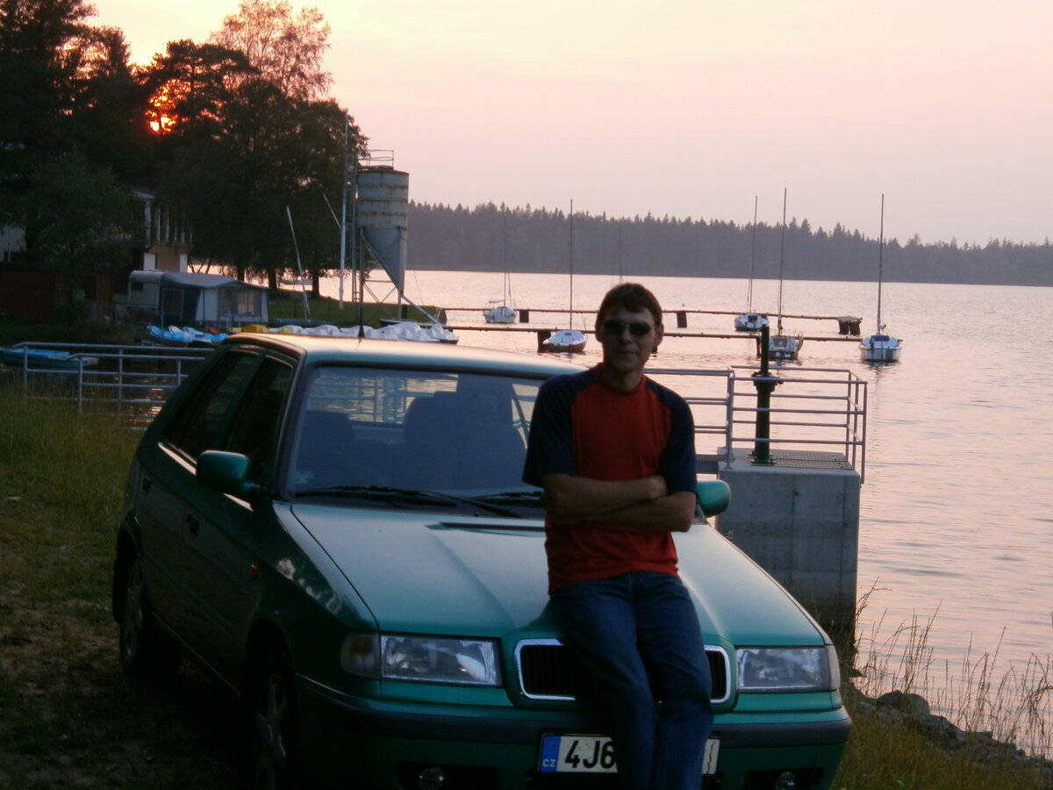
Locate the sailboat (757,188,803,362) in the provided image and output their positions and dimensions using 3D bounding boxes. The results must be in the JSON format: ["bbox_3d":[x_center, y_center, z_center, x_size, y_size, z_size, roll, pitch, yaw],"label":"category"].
[{"bbox_3d":[12.800,-6.116,115.339,2.150,8.370,6.000,2,3,10],"label":"sailboat"}]

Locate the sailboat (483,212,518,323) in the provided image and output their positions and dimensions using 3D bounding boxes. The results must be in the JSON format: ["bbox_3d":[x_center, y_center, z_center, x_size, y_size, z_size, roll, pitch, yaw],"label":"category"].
[{"bbox_3d":[-1.775,-9.172,166.748,2.100,7.910,5.600,2,3,16],"label":"sailboat"}]

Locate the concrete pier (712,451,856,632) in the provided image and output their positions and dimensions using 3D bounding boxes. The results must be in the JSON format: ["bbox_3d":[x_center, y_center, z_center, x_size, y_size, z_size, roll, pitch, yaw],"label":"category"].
[{"bbox_3d":[3.294,1.822,29.733,1.690,1.950,3.470,2,3,5],"label":"concrete pier"}]

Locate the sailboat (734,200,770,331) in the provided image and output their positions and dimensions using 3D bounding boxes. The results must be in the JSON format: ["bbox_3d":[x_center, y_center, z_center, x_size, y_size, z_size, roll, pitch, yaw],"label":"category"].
[{"bbox_3d":[16.174,-9.371,163.732,2.350,9.510,6.600,1,3,-3],"label":"sailboat"}]

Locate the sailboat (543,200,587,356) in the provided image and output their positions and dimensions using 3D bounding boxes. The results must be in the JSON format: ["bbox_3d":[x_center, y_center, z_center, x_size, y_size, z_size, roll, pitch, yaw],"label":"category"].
[{"bbox_3d":[2.094,-5.976,115.848,2.000,7.520,5.400,2,3,17],"label":"sailboat"}]

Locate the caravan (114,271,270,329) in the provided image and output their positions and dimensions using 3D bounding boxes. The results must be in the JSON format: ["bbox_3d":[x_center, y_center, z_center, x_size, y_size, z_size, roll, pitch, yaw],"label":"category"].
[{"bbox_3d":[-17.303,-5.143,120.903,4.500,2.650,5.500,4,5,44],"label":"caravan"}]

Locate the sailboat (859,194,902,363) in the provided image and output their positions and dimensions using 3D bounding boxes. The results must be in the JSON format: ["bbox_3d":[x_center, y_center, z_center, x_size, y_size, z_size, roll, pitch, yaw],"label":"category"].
[{"bbox_3d":[17.800,-5.907,115.351,2.050,8.190,6.000,2,3,5],"label":"sailboat"}]

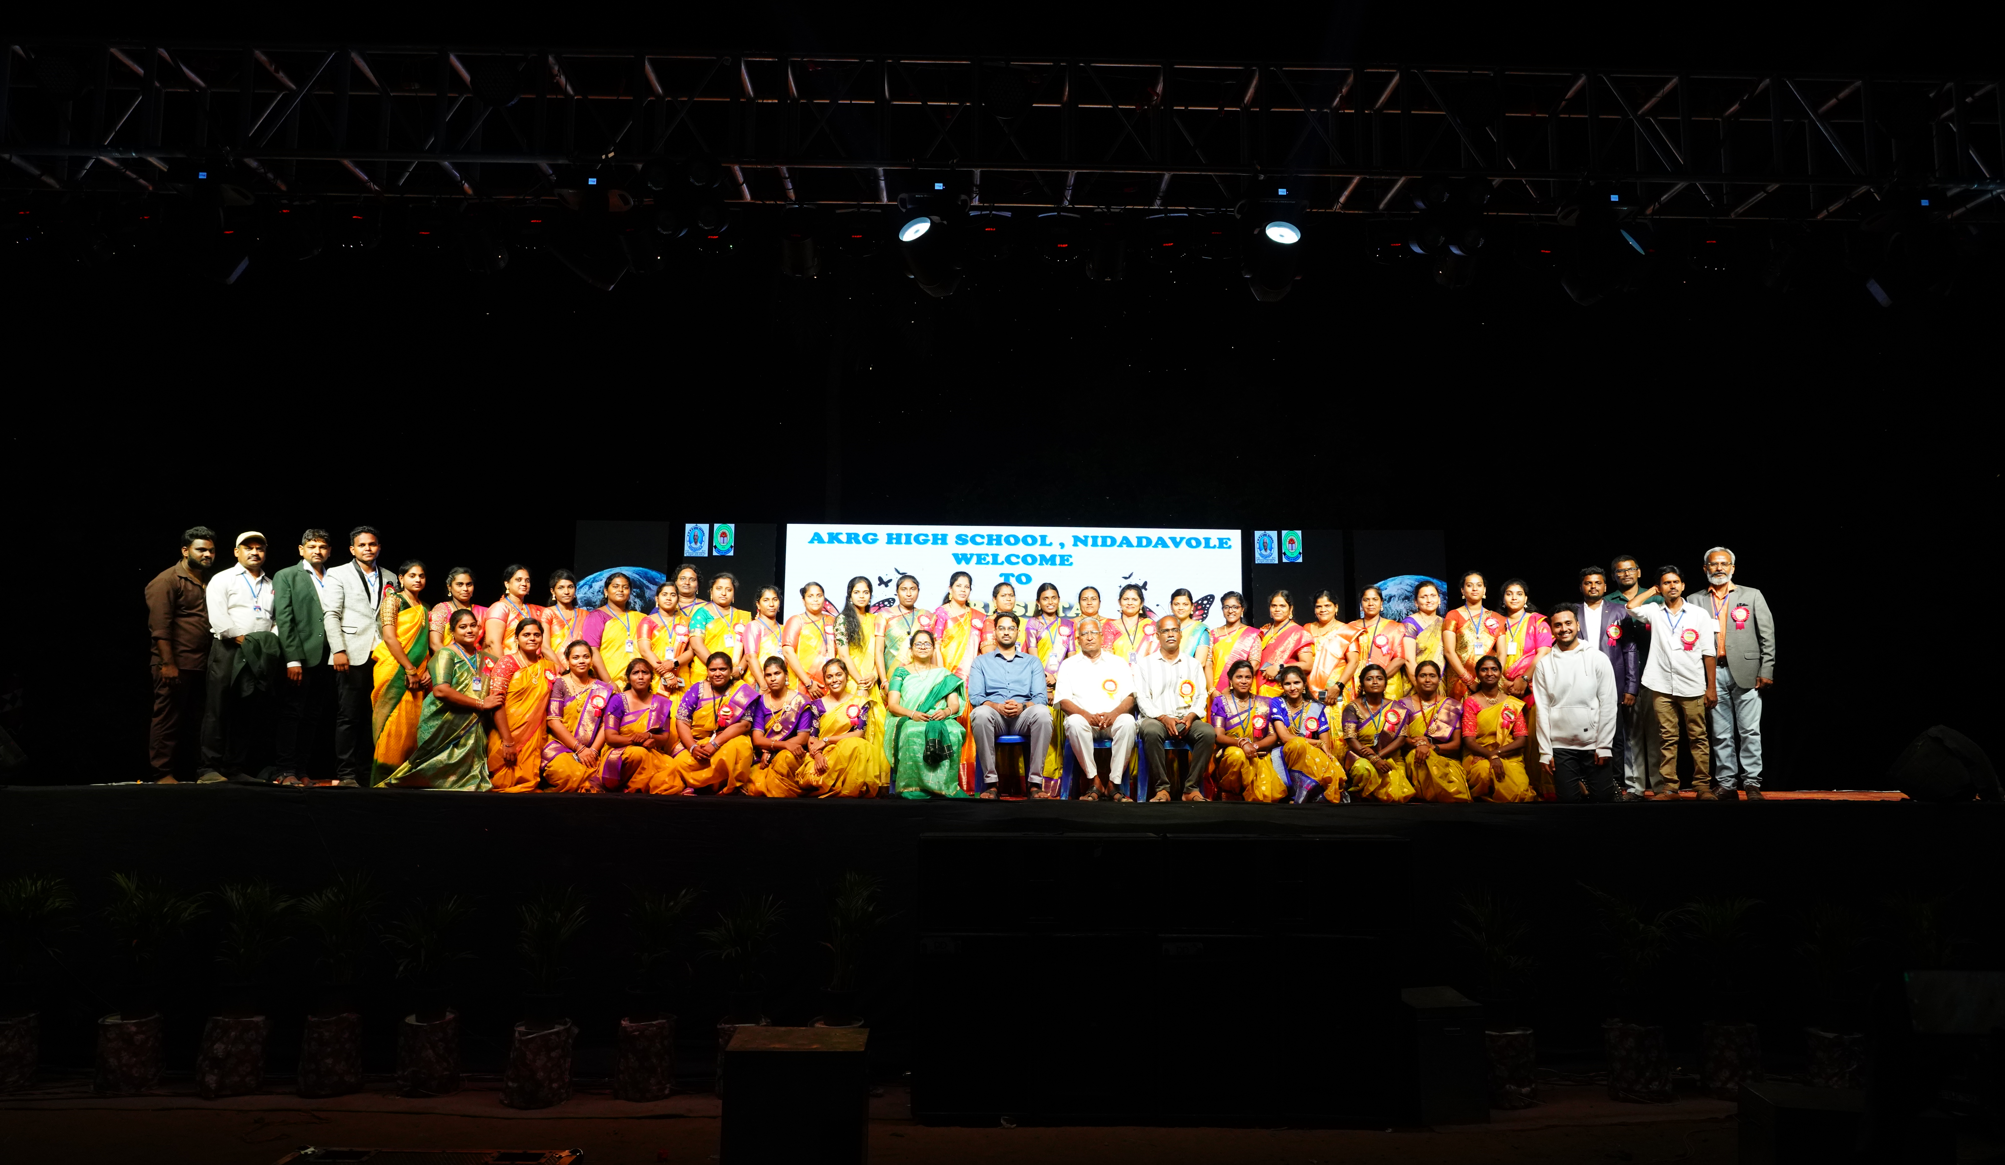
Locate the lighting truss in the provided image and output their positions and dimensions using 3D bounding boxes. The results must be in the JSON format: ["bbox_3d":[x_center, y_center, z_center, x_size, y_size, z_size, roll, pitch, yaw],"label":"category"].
[{"bbox_3d":[0.072,-2.300,6.918,10.733,0.598,0.580,0,-5,-1],"label":"lighting truss"}]

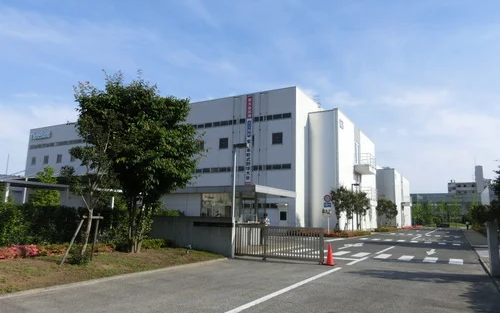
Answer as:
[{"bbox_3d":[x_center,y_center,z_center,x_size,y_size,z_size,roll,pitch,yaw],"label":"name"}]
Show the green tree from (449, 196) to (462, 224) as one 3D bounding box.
[{"bbox_3d":[48.497,13.155,85.167,3.332,6.700,3.165,-4,-11,29],"label":"green tree"}]

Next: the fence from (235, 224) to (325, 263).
[{"bbox_3d":[0.973,3.096,12.844,3.312,1.220,0.200,-3,-10,24],"label":"fence"}]

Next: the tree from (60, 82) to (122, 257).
[{"bbox_3d":[-4.943,0.374,11.269,1.924,5.626,1.828,5,-10,-23],"label":"tree"}]

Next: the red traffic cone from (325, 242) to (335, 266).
[{"bbox_3d":[2.686,3.294,12.203,0.330,0.700,0.330,-1,-9,12],"label":"red traffic cone"}]

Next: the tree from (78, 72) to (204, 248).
[{"bbox_3d":[-4.182,0.105,13.443,4.644,6.809,4.412,4,-10,-17],"label":"tree"}]

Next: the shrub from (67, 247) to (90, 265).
[{"bbox_3d":[-4.987,2.894,10.504,0.715,0.425,0.680,5,-10,-24],"label":"shrub"}]

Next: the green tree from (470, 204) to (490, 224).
[{"bbox_3d":[35.211,9.334,55.346,3.407,4.074,3.236,-5,-11,32],"label":"green tree"}]

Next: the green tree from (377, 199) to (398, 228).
[{"bbox_3d":[17.516,7.379,45.975,2.832,4.042,2.691,-2,-10,21],"label":"green tree"}]

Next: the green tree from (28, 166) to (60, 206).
[{"bbox_3d":[-15.348,3.112,26.793,2.389,4.555,2.270,6,-11,-29],"label":"green tree"}]

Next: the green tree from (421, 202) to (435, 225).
[{"bbox_3d":[41.827,13.545,85.079,3.332,5.610,3.165,-3,-10,26],"label":"green tree"}]

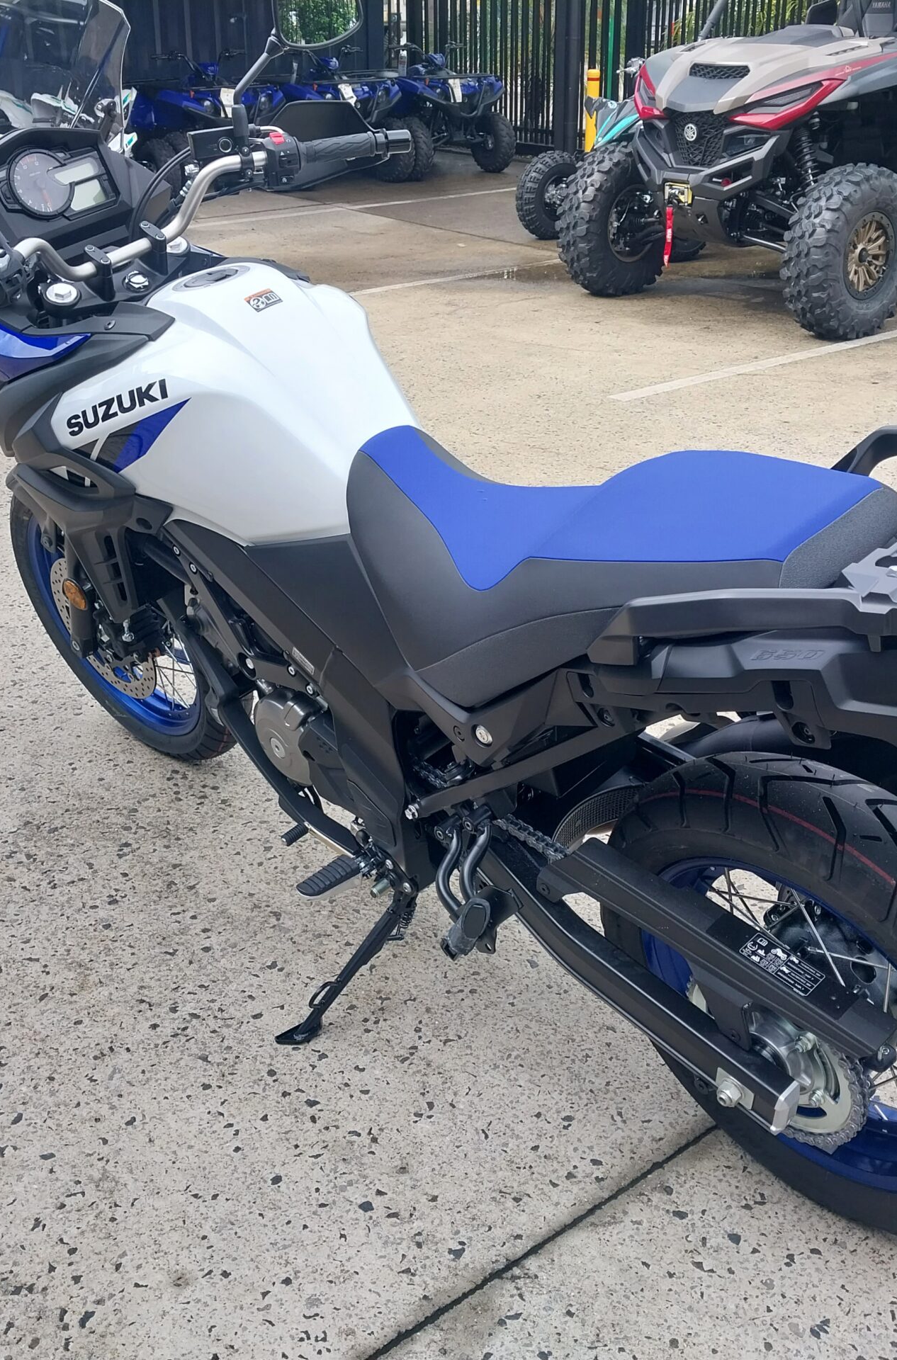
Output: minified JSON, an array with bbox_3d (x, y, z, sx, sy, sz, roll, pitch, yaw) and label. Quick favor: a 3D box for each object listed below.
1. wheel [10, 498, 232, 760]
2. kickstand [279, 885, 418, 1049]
[{"bbox_3d":[-0.611,-0.128,2.650,0.658,0.658,0.110,21,46,38],"label":"wheel"},{"bbox_3d":[-0.137,0.422,1.994,0.090,0.345,0.080,14,28,-48],"label":"kickstand"}]

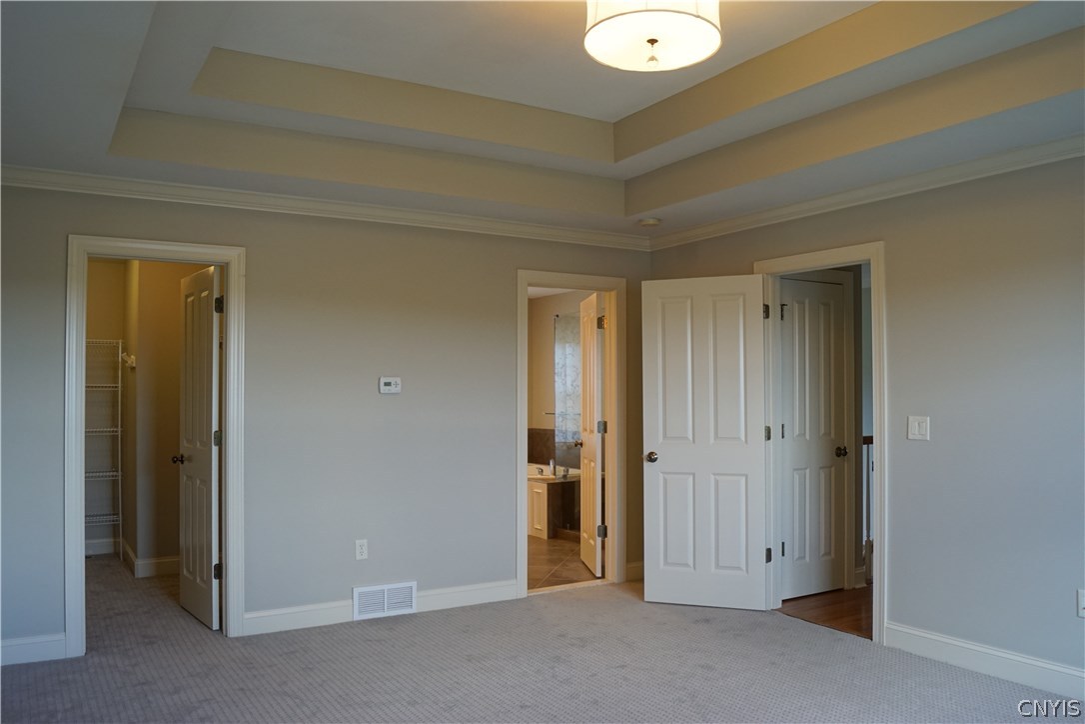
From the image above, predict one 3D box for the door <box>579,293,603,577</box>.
[{"bbox_3d":[0.365,0.531,6.178,0.040,2.032,0.675,0,-2,-7],"label":"door"}]

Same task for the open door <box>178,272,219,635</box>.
[{"bbox_3d":[-2.027,0.489,4.836,0.040,2.032,0.693,2,-3,-38],"label":"open door"}]

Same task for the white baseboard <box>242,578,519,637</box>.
[{"bbox_3d":[-0.903,1.452,4.856,1.676,0.120,0.018,1,-2,-28],"label":"white baseboard"}]

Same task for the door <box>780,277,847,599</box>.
[{"bbox_3d":[1.762,0.491,5.331,0.612,2.032,0.040,1,-2,-32],"label":"door"}]

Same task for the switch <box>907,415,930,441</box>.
[{"bbox_3d":[1.931,0.341,4.168,0.012,0.119,0.117,1,-2,-33],"label":"switch"}]

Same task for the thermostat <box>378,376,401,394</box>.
[{"bbox_3d":[-0.915,0.140,4.887,0.124,0.097,0.030,1,-2,-28],"label":"thermostat"}]

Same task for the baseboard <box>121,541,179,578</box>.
[{"bbox_3d":[-3.029,1.503,6.311,0.340,0.120,0.950,1,-2,-33],"label":"baseboard"}]

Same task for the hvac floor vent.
[{"bbox_3d":[-0.933,1.414,4.834,0.385,0.190,0.028,1,-2,-28],"label":"hvac floor vent"}]

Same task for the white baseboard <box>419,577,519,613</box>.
[{"bbox_3d":[-0.464,1.460,5.094,0.678,0.120,0.018,1,-2,-28],"label":"white baseboard"}]

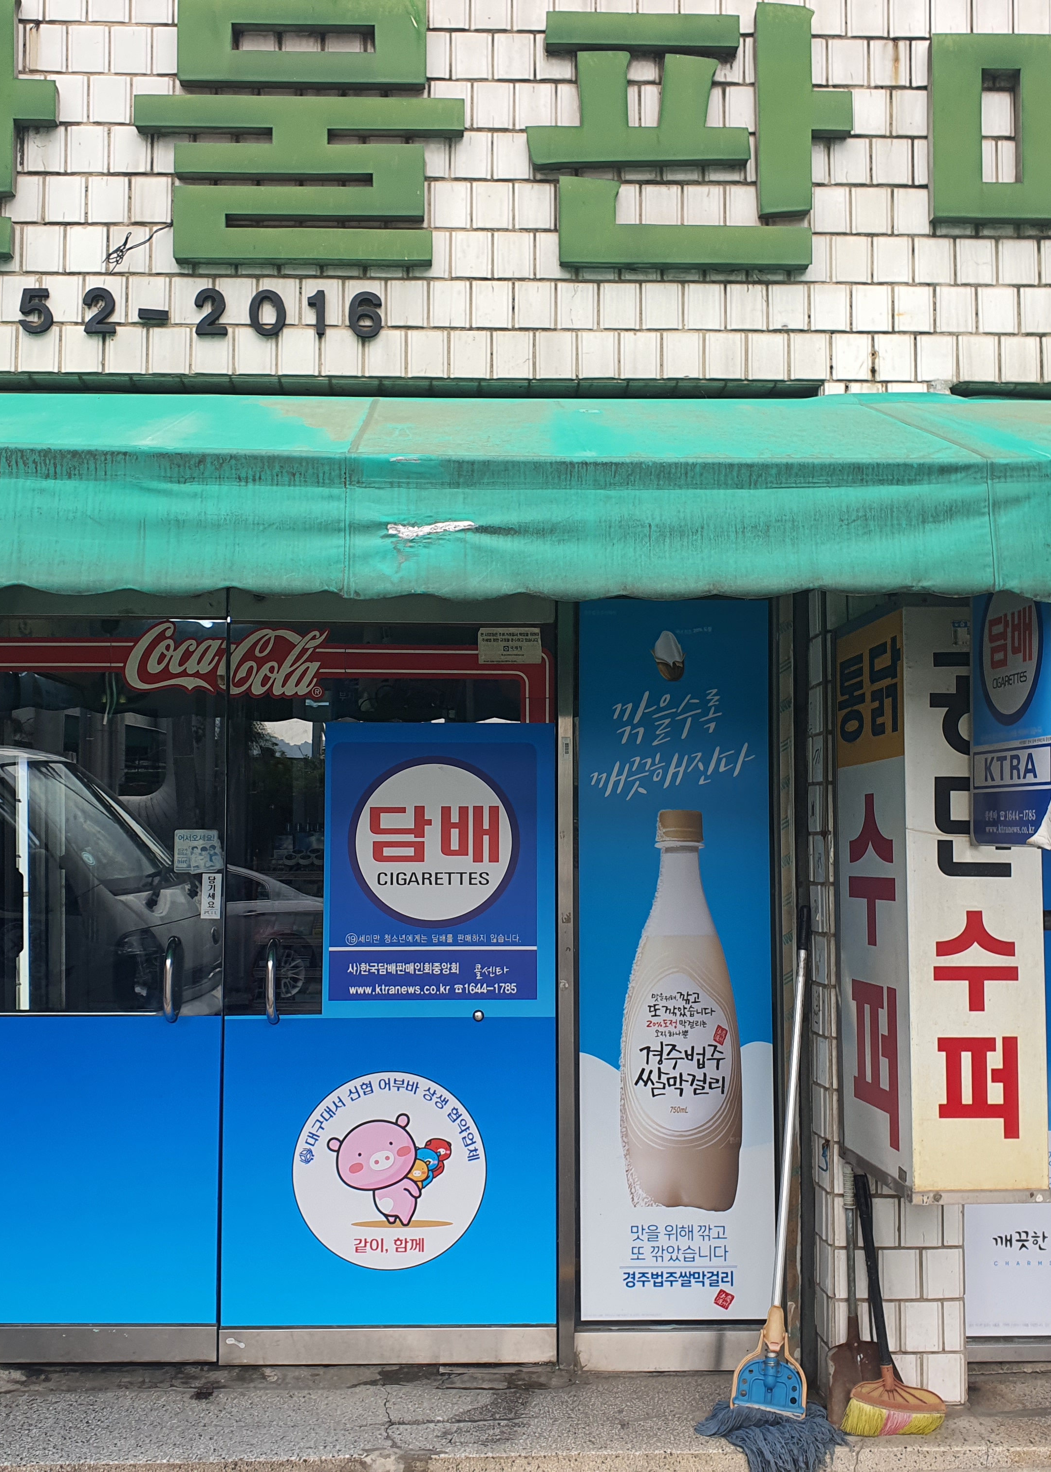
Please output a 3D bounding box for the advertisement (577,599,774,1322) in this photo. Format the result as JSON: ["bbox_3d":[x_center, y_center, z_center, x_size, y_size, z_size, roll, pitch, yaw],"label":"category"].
[{"bbox_3d":[0.402,0.580,3.980,0.519,1.950,0.030,0,-3,-2],"label":"advertisement"}]

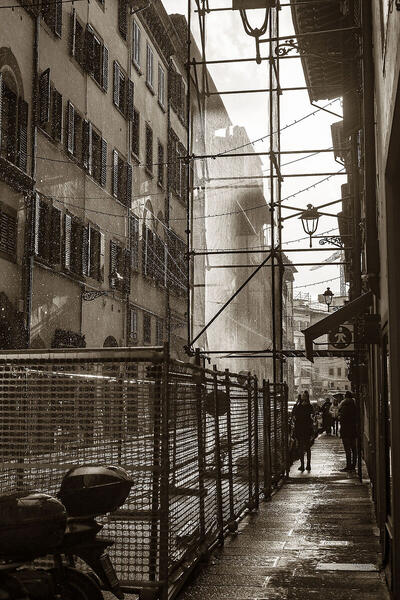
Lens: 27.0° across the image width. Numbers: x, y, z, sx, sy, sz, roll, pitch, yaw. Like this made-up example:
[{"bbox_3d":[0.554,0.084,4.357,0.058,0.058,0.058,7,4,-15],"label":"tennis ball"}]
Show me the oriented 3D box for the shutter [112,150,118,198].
[{"bbox_3d":[-3.542,-5.275,34.970,0.060,1.886,0.570,-1,-7,10],"label":"shutter"}]

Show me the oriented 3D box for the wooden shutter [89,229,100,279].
[{"bbox_3d":[-3.918,-1.662,31.128,0.080,1.850,1.200,-1,-7,10],"label":"wooden shutter"}]

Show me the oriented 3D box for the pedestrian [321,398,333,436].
[{"bbox_3d":[5.953,5.450,39.008,0.520,1.700,0.420,-1,-7,10],"label":"pedestrian"}]

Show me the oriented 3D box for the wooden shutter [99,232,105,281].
[{"bbox_3d":[-3.858,-1.753,32.820,0.060,1.743,0.560,-1,-7,10],"label":"wooden shutter"}]

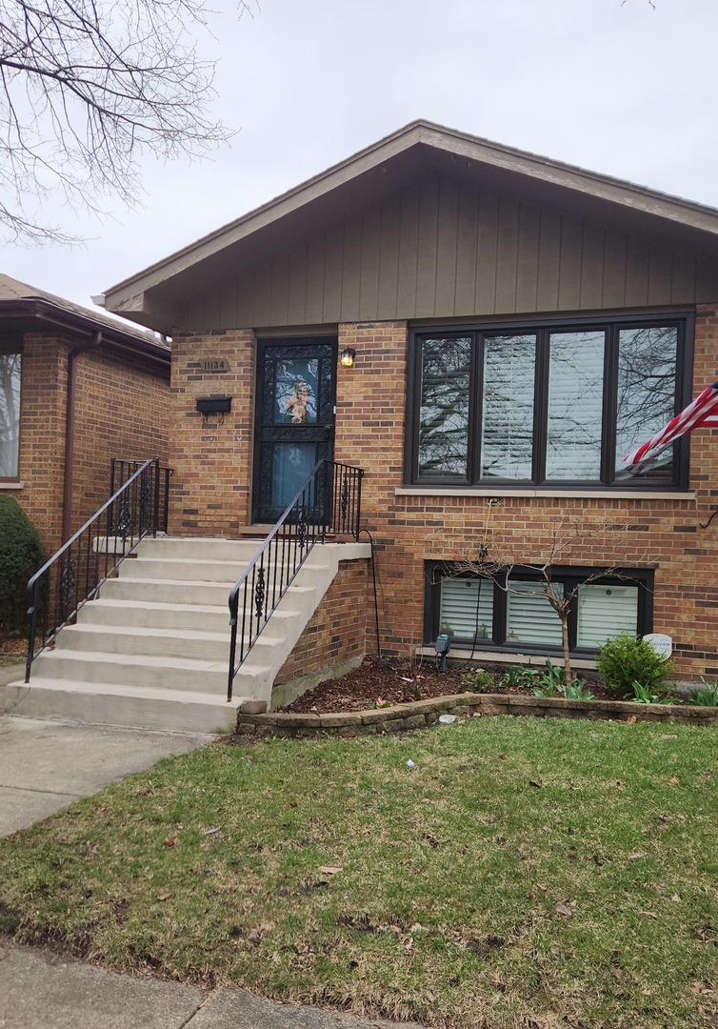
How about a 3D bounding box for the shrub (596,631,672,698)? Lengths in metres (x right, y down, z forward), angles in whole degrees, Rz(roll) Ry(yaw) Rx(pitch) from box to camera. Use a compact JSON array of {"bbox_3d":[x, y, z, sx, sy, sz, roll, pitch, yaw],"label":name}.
[{"bbox_3d":[2.297,1.246,7.614,0.608,0.546,0.620,1,-2,19],"label":"shrub"}]

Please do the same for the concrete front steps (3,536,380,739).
[{"bbox_3d":[-1.515,0.942,8.439,2.420,1.410,2.900,1,-2,19],"label":"concrete front steps"}]

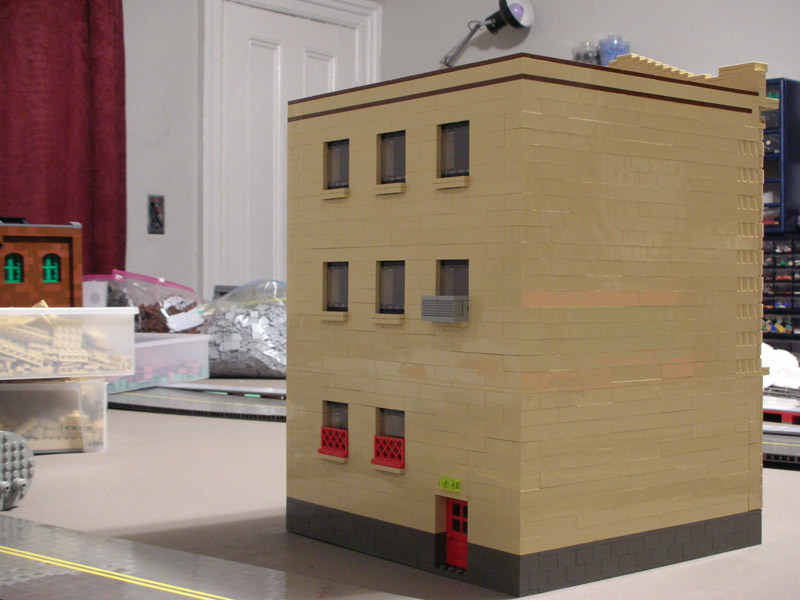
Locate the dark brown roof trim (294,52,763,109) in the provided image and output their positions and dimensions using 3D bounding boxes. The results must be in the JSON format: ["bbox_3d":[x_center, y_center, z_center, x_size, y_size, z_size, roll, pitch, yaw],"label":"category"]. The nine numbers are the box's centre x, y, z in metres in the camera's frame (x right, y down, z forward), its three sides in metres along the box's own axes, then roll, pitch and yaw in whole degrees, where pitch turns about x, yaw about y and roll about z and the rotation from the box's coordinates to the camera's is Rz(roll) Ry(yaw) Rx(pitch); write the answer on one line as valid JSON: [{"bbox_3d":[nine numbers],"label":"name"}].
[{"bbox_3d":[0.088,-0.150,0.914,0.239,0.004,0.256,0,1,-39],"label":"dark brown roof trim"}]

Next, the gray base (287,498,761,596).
[{"bbox_3d":[0.089,0.166,0.920,0.247,0.026,0.256,0,1,-39],"label":"gray base"}]

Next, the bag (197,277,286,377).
[{"bbox_3d":[-0.229,0.049,2.220,0.240,0.176,0.170,0,1,0],"label":"bag"}]

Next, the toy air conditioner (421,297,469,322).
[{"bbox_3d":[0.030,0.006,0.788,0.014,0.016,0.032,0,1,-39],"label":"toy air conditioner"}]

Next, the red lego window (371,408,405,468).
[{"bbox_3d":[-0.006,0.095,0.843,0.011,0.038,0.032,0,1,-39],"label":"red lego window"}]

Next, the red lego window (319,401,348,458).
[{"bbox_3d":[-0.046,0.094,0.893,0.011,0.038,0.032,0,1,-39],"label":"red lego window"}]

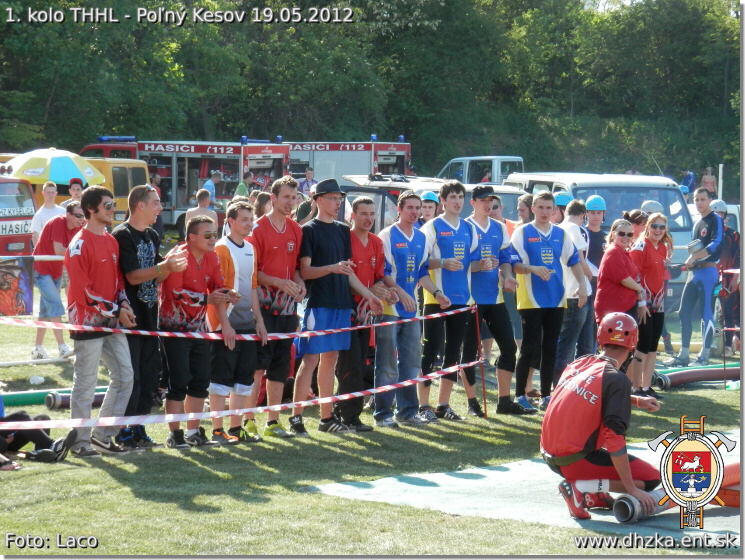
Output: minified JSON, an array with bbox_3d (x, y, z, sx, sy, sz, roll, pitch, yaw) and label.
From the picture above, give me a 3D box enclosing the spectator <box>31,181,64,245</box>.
[{"bbox_3d":[-3.461,-0.196,20.358,0.450,1.721,0.300,0,4,-8],"label":"spectator"}]

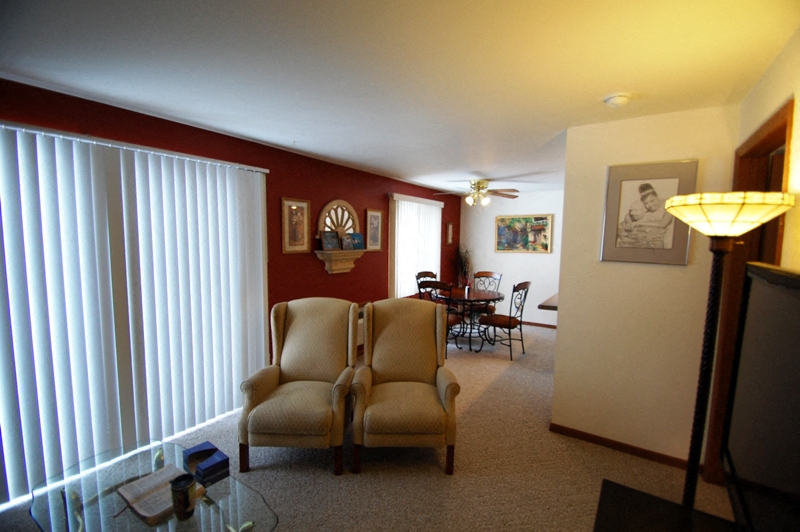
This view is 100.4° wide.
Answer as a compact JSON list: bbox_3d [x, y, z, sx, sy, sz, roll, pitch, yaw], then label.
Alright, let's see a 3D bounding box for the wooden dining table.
[{"bbox_3d":[1.022,0.785,4.912,1.000,0.760,1.000,4,6,36],"label":"wooden dining table"}]

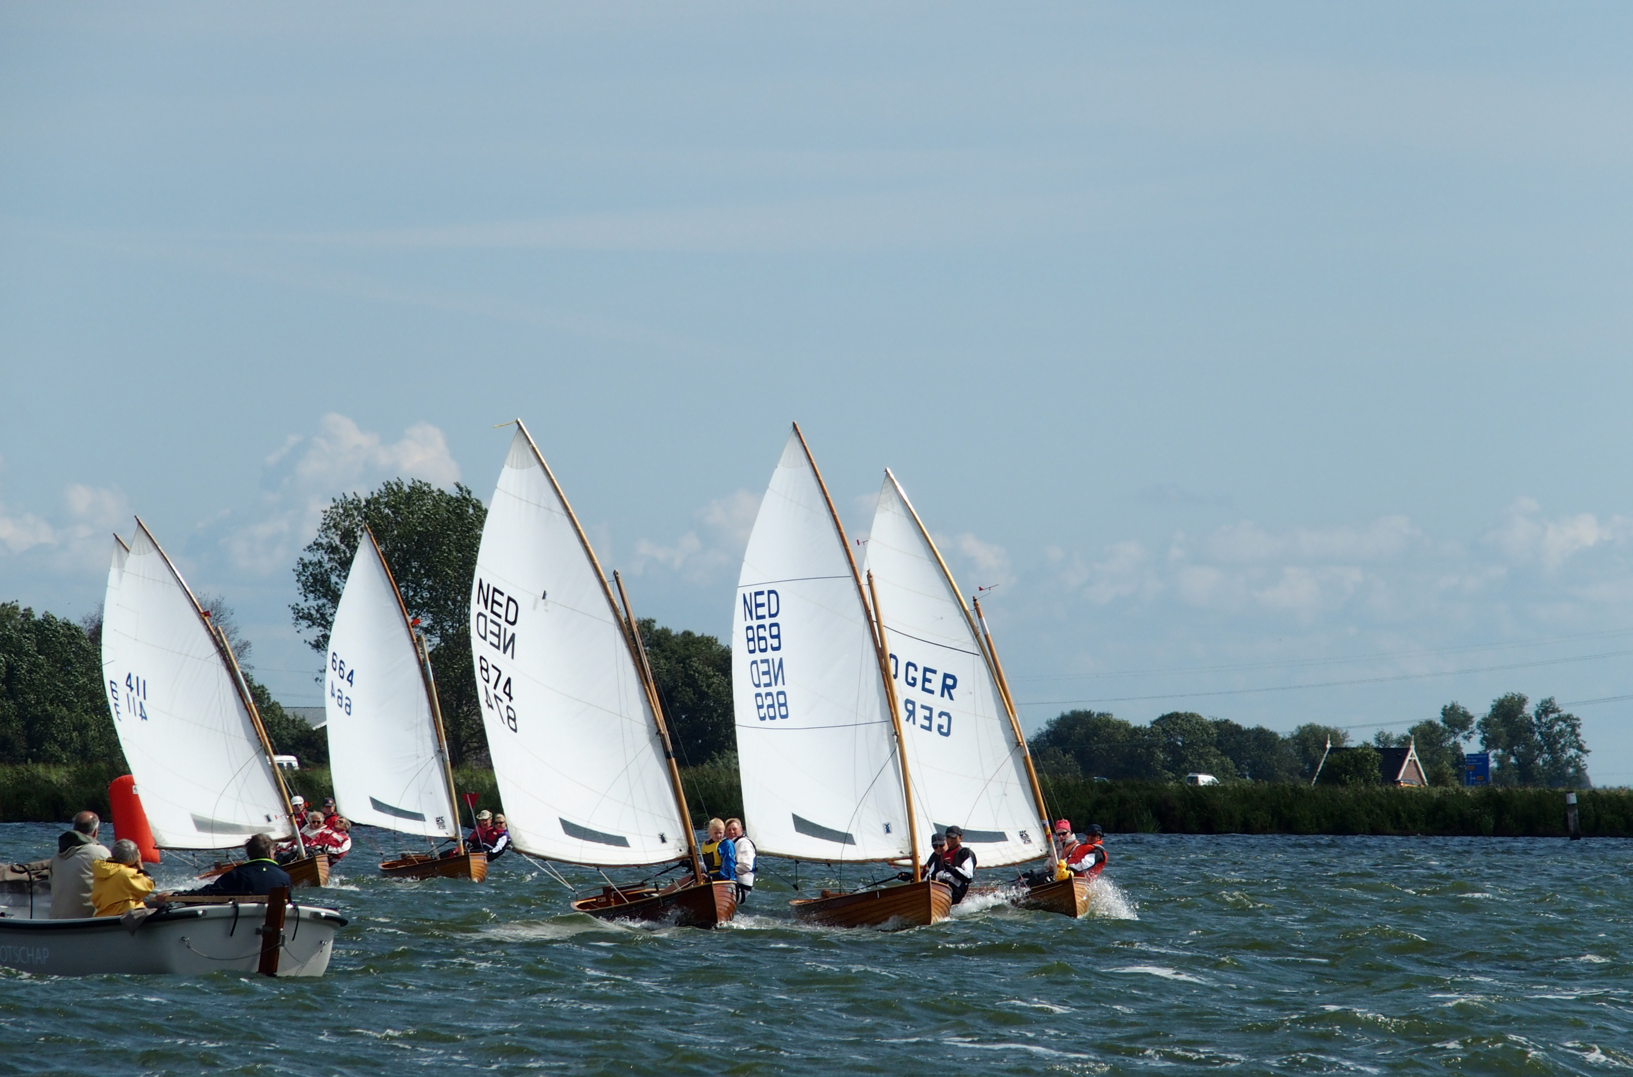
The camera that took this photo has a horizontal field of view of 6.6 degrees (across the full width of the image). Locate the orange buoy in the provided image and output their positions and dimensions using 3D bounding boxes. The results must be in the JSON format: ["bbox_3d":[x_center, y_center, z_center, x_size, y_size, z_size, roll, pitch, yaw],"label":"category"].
[{"bbox_3d":[-12.648,5.184,262.000,0.750,1.650,0.750,-10,-1,0],"label":"orange buoy"}]

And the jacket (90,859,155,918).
[{"bbox_3d":[-5.591,2.872,114.000,0.560,0.600,0.450,-1,-1,41],"label":"jacket"}]

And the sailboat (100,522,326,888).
[{"bbox_3d":[-9.230,2.555,213.188,1.950,6.100,3.660,-16,7,-27],"label":"sailboat"}]

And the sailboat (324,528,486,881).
[{"bbox_3d":[-6.300,2.563,213.952,2.070,5.450,3.680,-9,1,-13],"label":"sailboat"}]

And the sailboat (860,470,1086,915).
[{"bbox_3d":[1.624,1.855,165.876,2.070,5.500,3.680,-14,2,-14],"label":"sailboat"}]

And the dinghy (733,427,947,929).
[{"bbox_3d":[0.256,1.678,168.446,1.900,6.150,3.660,-7,0,-20],"label":"dinghy"}]

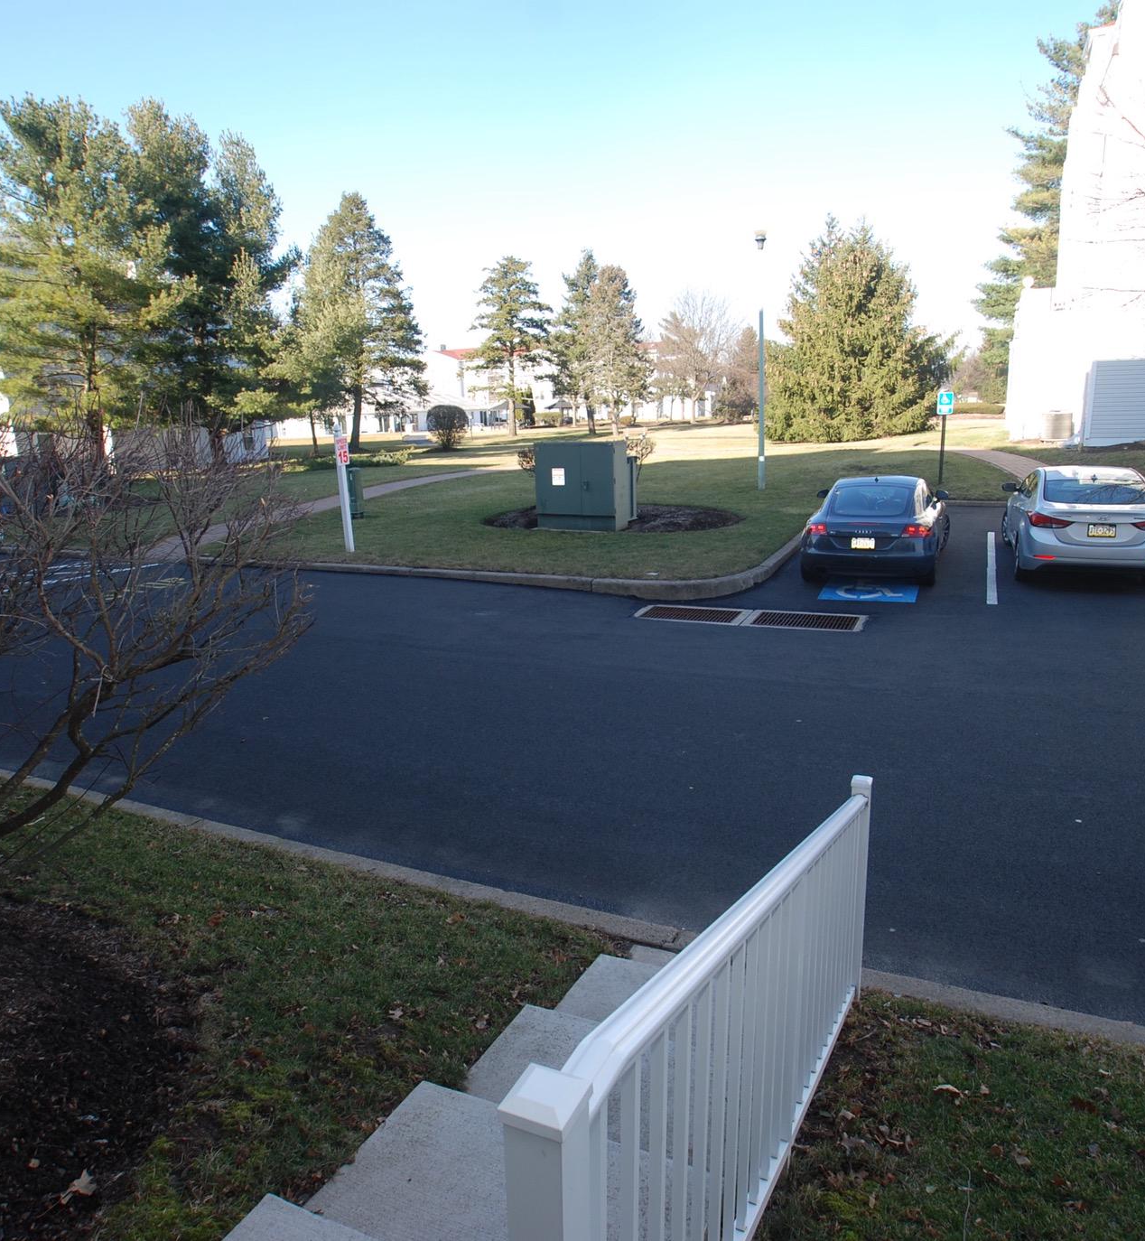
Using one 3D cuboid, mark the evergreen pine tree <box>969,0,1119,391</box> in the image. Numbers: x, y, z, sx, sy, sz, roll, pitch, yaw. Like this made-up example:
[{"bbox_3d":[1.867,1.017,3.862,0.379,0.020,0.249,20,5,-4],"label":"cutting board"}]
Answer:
[{"bbox_3d":[23.534,-18.603,37.840,7.360,17.280,7.360,-2,14,0],"label":"evergreen pine tree"}]

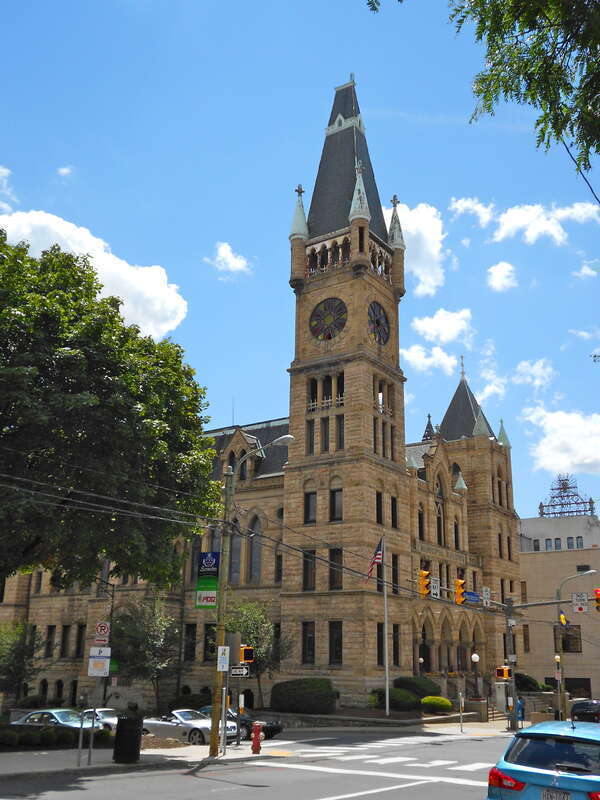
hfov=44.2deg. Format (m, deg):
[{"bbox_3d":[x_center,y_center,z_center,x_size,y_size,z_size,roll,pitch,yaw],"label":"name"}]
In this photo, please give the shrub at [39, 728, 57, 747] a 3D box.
[{"bbox_3d":[-7.370,9.892,21.676,0.499,0.483,0.499,-11,-22,33],"label":"shrub"}]

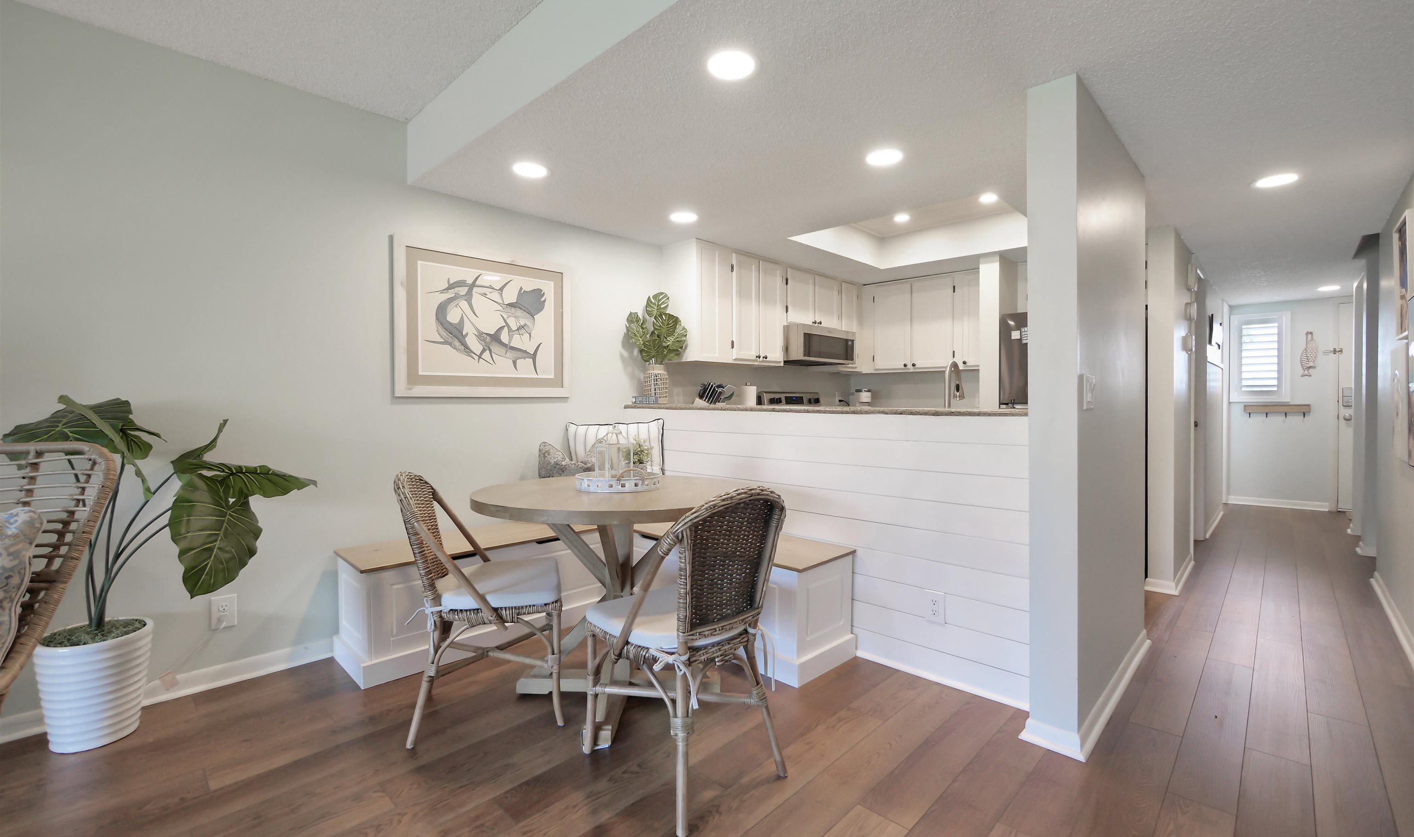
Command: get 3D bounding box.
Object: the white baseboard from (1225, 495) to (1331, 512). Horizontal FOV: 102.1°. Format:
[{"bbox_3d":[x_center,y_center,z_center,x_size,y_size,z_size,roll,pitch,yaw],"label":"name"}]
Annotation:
[{"bbox_3d":[5.587,0.830,5.606,0.022,0.080,0.700,-2,2,-45],"label":"white baseboard"}]

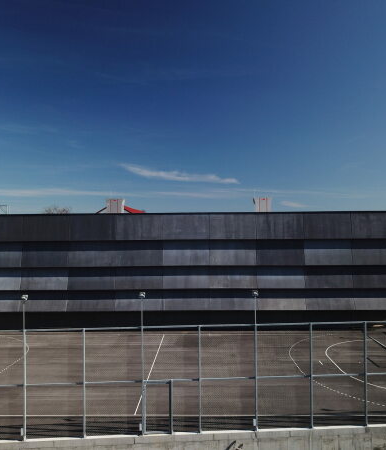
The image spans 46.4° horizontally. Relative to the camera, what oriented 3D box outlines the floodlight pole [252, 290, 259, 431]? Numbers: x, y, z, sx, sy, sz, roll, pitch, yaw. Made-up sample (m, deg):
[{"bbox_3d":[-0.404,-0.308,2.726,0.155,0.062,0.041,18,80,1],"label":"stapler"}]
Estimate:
[{"bbox_3d":[3.336,7.151,23.750,0.380,7.350,0.420,-1,-1,0],"label":"floodlight pole"}]

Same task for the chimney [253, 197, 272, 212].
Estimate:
[{"bbox_3d":[8.790,-2.466,57.000,2.000,2.200,1.800,-1,-1,0],"label":"chimney"}]

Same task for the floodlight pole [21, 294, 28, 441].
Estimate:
[{"bbox_3d":[-8.528,7.225,22.850,0.360,7.350,0.420,-1,-1,2],"label":"floodlight pole"}]

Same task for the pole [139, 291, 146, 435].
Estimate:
[{"bbox_3d":[-2.632,7.160,23.400,0.360,7.350,0.420,-1,-1,0],"label":"pole"}]

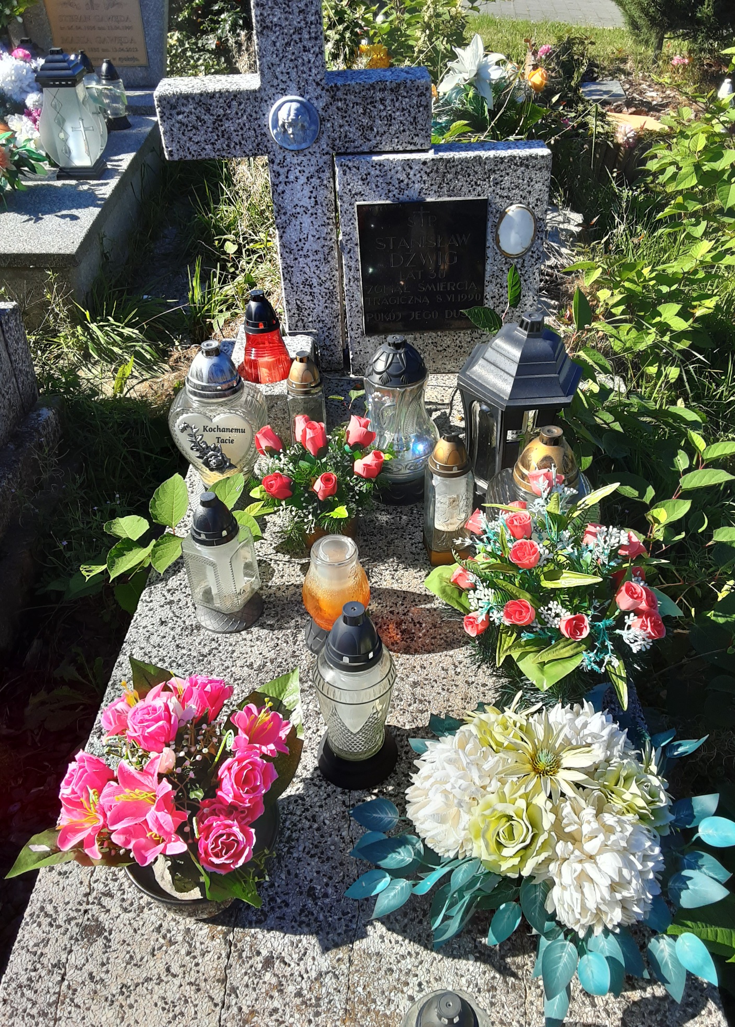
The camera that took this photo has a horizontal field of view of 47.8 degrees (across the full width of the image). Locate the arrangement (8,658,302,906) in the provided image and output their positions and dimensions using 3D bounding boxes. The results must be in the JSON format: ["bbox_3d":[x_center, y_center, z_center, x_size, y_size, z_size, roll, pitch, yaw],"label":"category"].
[{"bbox_3d":[-0.230,0.334,1.067,0.299,0.247,0.330,-1,38,3],"label":"arrangement"}]

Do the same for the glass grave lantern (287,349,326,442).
[{"bbox_3d":[-0.127,-0.224,1.771,0.076,0.258,0.076,-1,38,3],"label":"glass grave lantern"}]

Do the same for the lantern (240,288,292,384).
[{"bbox_3d":[-0.239,-0.413,1.891,0.132,0.193,0.132,-1,38,3],"label":"lantern"}]

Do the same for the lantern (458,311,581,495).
[{"bbox_3d":[0.300,-0.208,1.615,0.244,0.384,0.213,-5,38,-3],"label":"lantern"}]

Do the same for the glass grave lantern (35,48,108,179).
[{"bbox_3d":[-1.090,-1.459,3.021,0.208,0.401,0.198,-5,39,-4],"label":"glass grave lantern"}]

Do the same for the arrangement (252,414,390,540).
[{"bbox_3d":[-0.082,-0.044,1.526,0.247,0.270,0.242,-1,38,3],"label":"arrangement"}]

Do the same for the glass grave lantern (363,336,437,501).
[{"bbox_3d":[0.061,-0.190,1.645,0.153,0.333,0.153,-1,38,3],"label":"glass grave lantern"}]

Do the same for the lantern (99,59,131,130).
[{"bbox_3d":[-1.125,-1.838,3.625,0.117,0.249,0.117,-1,38,3],"label":"lantern"}]

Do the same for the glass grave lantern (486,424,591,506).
[{"bbox_3d":[0.294,-0.001,1.390,0.177,0.328,0.127,-1,38,3],"label":"glass grave lantern"}]

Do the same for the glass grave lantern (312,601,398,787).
[{"bbox_3d":[-0.017,0.236,1.135,0.120,0.299,0.120,-1,38,3],"label":"glass grave lantern"}]

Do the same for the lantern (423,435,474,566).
[{"bbox_3d":[0.151,-0.031,1.502,0.079,0.258,0.079,-4,38,-1],"label":"lantern"}]

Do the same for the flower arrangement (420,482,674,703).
[{"bbox_3d":[0.288,0.111,1.298,0.381,0.270,0.371,-1,38,3],"label":"flower arrangement"}]

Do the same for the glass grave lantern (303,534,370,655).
[{"bbox_3d":[-0.045,0.130,1.366,0.122,0.188,0.122,-1,38,3],"label":"glass grave lantern"}]

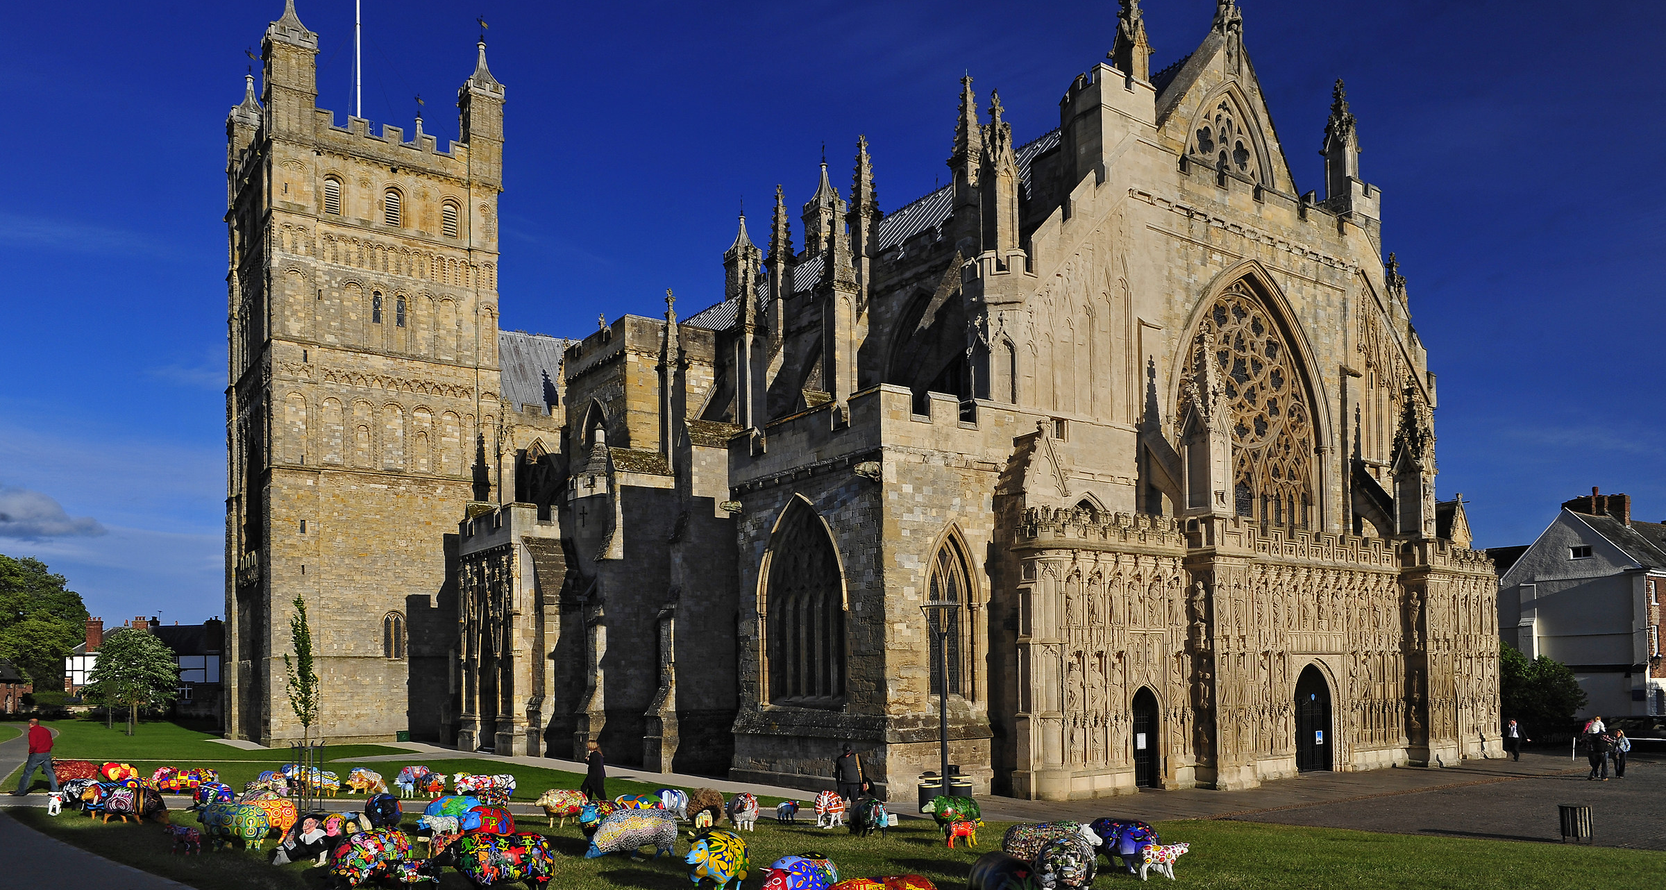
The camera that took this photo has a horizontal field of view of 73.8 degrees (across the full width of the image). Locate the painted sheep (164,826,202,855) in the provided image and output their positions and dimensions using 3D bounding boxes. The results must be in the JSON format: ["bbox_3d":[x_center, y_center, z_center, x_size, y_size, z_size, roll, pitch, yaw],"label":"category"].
[{"bbox_3d":[-9.131,5.552,15.600,0.500,0.410,0.180,2,-7,-17],"label":"painted sheep"}]

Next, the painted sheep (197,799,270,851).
[{"bbox_3d":[-8.652,5.498,16.000,1.040,0.680,0.460,1,-7,-8],"label":"painted sheep"}]

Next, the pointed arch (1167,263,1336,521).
[{"bbox_3d":[16.277,-1.695,42.500,9.800,10.600,1.100,6,-11,-33],"label":"pointed arch"}]

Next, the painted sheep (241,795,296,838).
[{"bbox_3d":[-9.394,6.179,18.200,1.180,0.740,0.480,2,-9,-15],"label":"painted sheep"}]

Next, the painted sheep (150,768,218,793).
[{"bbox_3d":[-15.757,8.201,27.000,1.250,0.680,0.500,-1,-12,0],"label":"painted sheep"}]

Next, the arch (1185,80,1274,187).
[{"bbox_3d":[15.650,-12.297,43.600,5.400,4.200,0.700,6,-11,-33],"label":"arch"}]

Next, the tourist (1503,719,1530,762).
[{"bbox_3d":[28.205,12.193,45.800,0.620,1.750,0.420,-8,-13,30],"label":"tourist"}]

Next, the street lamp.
[{"bbox_3d":[2.752,6.506,27.600,0.970,5.200,0.970,-1,-12,0],"label":"street lamp"}]

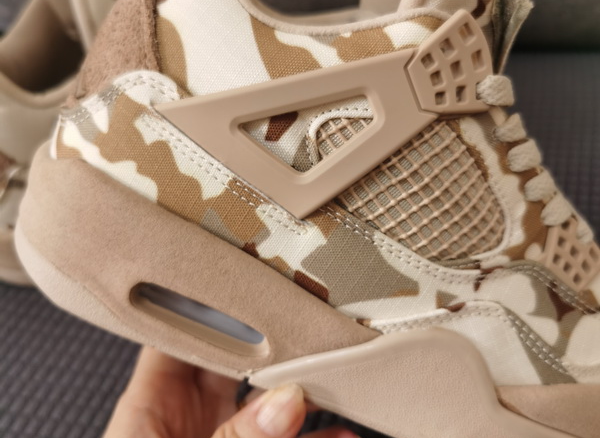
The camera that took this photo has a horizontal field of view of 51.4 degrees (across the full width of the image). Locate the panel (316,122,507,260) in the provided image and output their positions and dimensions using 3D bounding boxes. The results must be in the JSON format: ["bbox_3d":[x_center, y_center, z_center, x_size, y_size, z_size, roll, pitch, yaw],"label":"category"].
[{"bbox_3d":[0.039,-0.015,0.204,0.070,0.013,0.047,30,68,-7],"label":"panel"}]

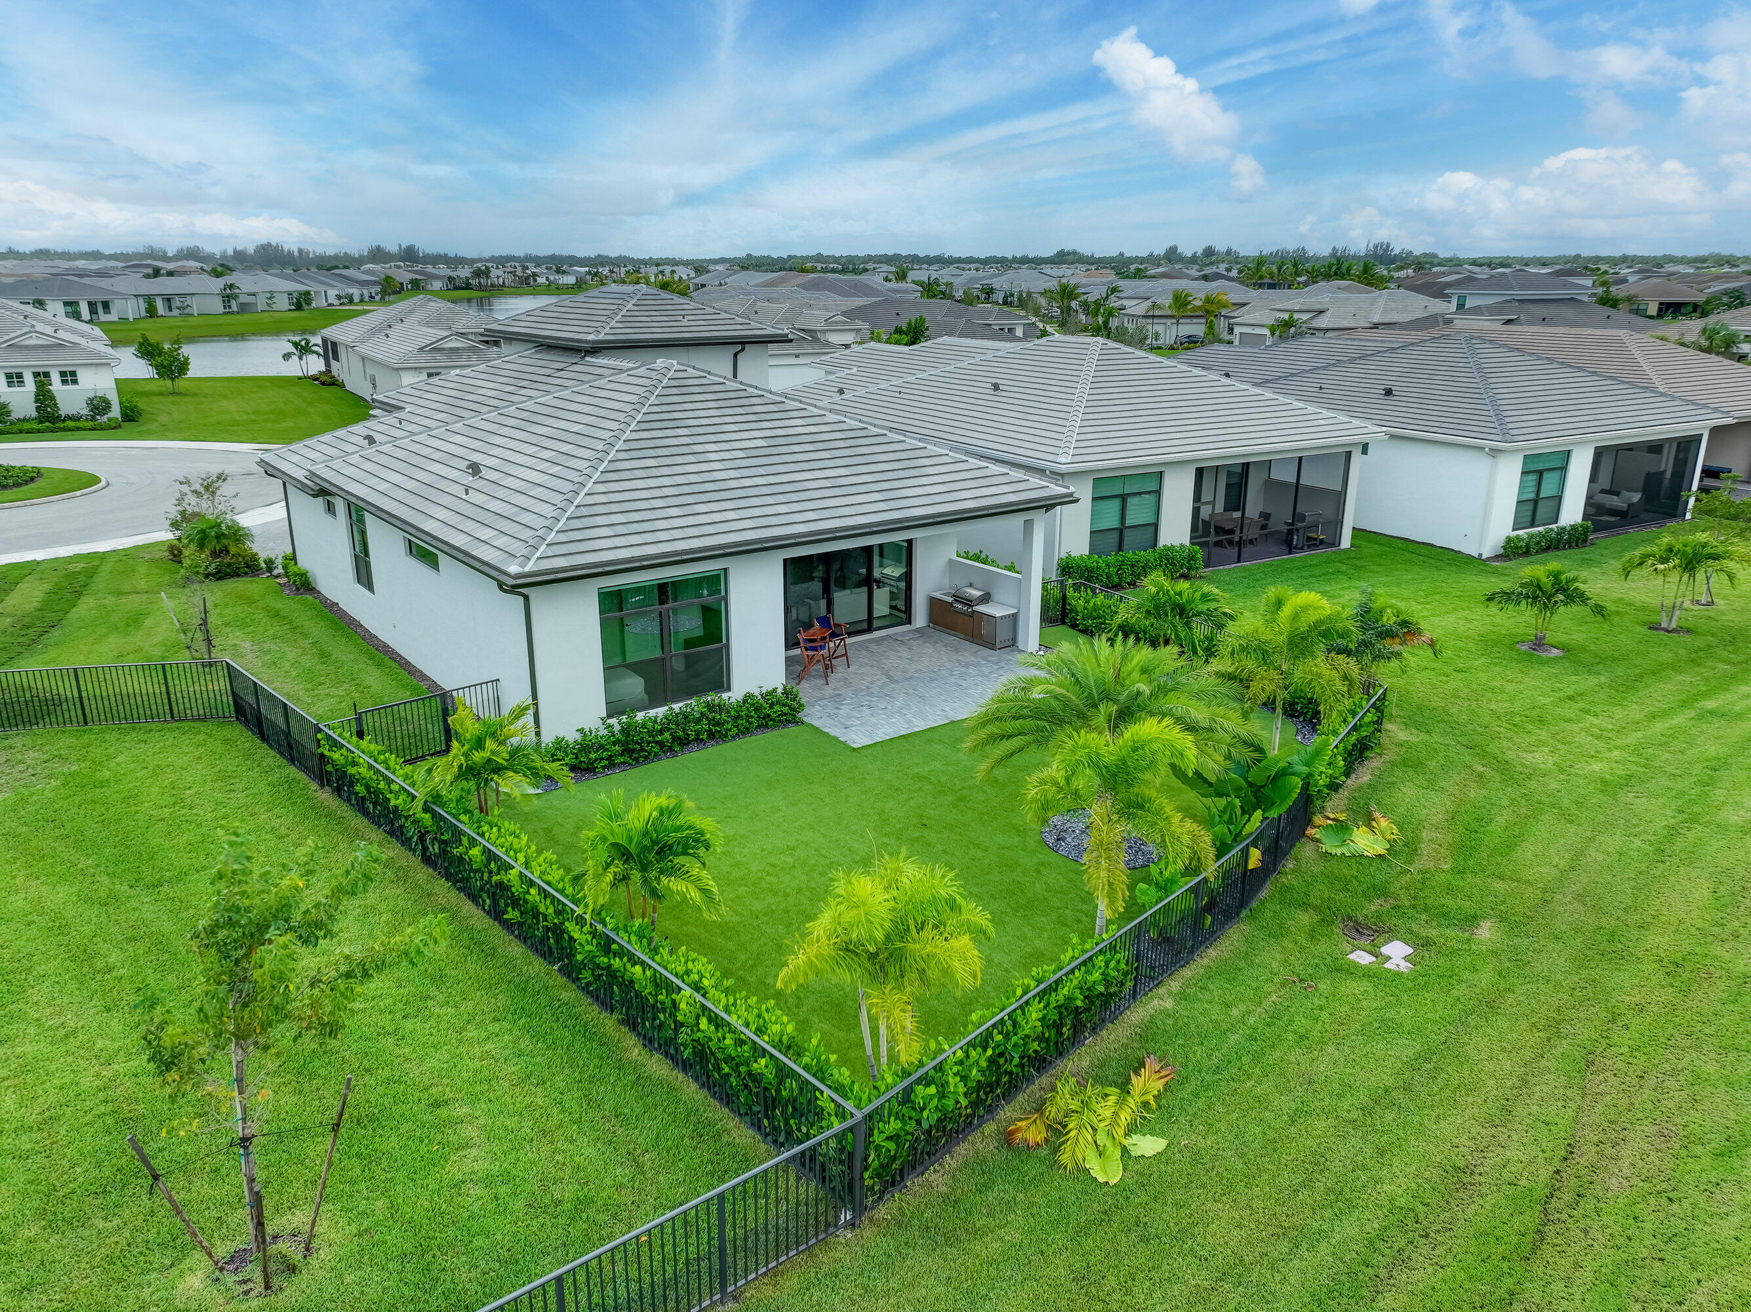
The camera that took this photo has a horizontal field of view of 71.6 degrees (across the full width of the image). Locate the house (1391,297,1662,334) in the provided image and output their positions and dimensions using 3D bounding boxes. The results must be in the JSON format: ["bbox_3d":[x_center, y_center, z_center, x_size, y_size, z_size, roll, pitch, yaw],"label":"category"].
[{"bbox_3d":[48.030,-23.084,89.005,20.500,6.300,13.400,-6,19,-19],"label":"house"}]

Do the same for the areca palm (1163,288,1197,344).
[{"bbox_3d":[33.050,-36.551,130.861,3.400,5.800,3.400,0,18,0],"label":"areca palm"}]

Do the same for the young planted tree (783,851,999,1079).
[{"bbox_3d":[0.138,3.712,13.074,2.250,3.200,2.200,0,18,1],"label":"young planted tree"}]

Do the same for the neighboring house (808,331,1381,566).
[{"bbox_3d":[2.980,-9.553,47.211,13.200,6.400,28.800,-10,21,-28],"label":"neighboring house"}]

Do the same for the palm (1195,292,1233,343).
[{"bbox_3d":[40.025,-39.713,143.186,4.200,6.100,4.200,5,18,14],"label":"palm"}]

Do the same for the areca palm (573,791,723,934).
[{"bbox_3d":[-3.003,2.831,15.845,1.950,2.350,1.950,0,18,0],"label":"areca palm"}]

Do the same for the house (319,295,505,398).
[{"bbox_3d":[-29.375,-21.382,84.781,14.000,6.700,26.000,-11,21,-31],"label":"house"}]

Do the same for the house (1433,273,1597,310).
[{"bbox_3d":[51.385,-26.506,97.071,8.800,7.800,7.200,-6,19,-19],"label":"house"}]

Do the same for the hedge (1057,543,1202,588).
[{"bbox_3d":[7.368,-2.659,36.282,5.300,1.100,1.050,-10,20,-28],"label":"hedge"}]

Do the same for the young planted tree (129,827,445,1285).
[{"bbox_3d":[-5.512,3.748,11.199,2.600,4.250,2.500,-10,20,-28],"label":"young planted tree"}]

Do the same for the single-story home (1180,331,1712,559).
[{"bbox_3d":[20.206,-9.991,50.162,13.400,6.600,21.500,-10,20,-28],"label":"single-story home"}]

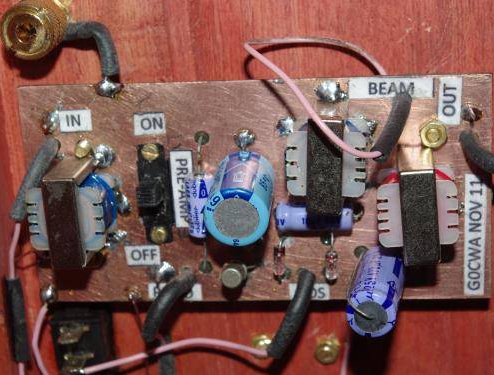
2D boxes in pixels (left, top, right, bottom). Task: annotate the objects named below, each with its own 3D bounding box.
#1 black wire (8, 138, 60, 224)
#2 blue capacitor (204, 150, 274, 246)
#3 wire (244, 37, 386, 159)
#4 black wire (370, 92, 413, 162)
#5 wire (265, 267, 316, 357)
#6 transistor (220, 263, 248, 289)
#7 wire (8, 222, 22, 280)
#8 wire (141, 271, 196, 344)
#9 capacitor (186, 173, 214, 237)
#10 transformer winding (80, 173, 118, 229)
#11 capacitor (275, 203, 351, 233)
[{"bbox_3d":[-0.048,-0.002,0.292,0.003,0.021,0.004,26,7,-2],"label":"black wire"},{"bbox_3d":[-0.001,0.002,0.281,0.014,0.014,0.019,-1,26,7],"label":"blue capacitor"},{"bbox_3d":[0.015,-0.020,0.276,0.031,0.022,0.022,-1,19,6],"label":"wire"},{"bbox_3d":[0.032,-0.013,0.277,0.004,0.004,0.018,26,60,-2],"label":"black wire"},{"bbox_3d":[0.011,0.030,0.299,0.006,0.023,0.005,19,20,-1],"label":"wire"},{"bbox_3d":[-0.003,0.020,0.296,0.005,0.005,0.005,-1,19,6],"label":"transistor"},{"bbox_3d":[-0.055,0.015,0.302,0.003,0.015,0.003,6,19,4],"label":"wire"},{"bbox_3d":[-0.019,0.027,0.297,0.005,0.018,0.008,31,7,-3],"label":"wire"},{"bbox_3d":[-0.010,0.004,0.291,0.006,0.015,0.006,-2,15,6],"label":"capacitor"},{"bbox_3d":[-0.039,0.005,0.287,0.018,0.015,0.009,-1,15,6],"label":"transformer winding"},{"bbox_3d":[0.015,0.007,0.288,0.017,0.006,0.006,0,19,6],"label":"capacitor"}]

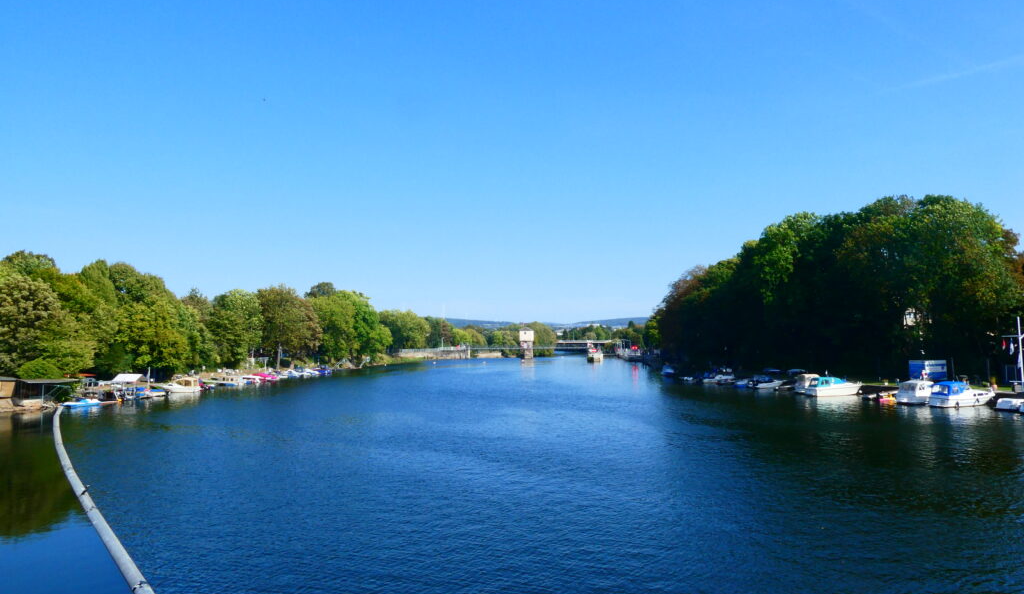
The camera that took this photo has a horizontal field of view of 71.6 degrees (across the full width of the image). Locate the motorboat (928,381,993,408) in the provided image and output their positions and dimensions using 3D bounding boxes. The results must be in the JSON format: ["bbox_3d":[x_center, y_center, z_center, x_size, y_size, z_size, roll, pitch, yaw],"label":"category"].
[{"bbox_3d":[47.710,10.176,74.754,7.000,2.750,2.500,1,-3,-16],"label":"motorboat"}]

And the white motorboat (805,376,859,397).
[{"bbox_3d":[39.488,10.987,87.105,6.600,2.400,2.400,1,-3,-14],"label":"white motorboat"}]

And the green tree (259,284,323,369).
[{"bbox_3d":[-40.293,5.346,127.894,11.500,14.854,11.500,1,-3,-17],"label":"green tree"}]

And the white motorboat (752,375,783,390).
[{"bbox_3d":[36.017,11.901,99.547,5.000,1.850,2.100,1,-3,-14],"label":"white motorboat"}]

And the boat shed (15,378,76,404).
[{"bbox_3d":[-46.450,9.388,70.611,3.200,2.400,5.000,-2,-4,37],"label":"boat shed"}]

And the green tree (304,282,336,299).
[{"bbox_3d":[-42.930,5.159,159.946,9.500,17.318,9.500,1,-3,-15],"label":"green tree"}]

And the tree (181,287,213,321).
[{"bbox_3d":[-57.951,5.265,129.901,8.500,14.023,8.500,1,-3,-24],"label":"tree"}]

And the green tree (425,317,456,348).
[{"bbox_3d":[-23.162,11.867,229.694,9.800,10.483,9.800,0,-3,-6],"label":"green tree"}]

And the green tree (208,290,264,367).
[{"bbox_3d":[-44.785,5.342,114.877,9.800,13.127,9.800,1,-3,-21],"label":"green tree"}]

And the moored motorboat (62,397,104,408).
[{"bbox_3d":[-44.643,10.965,74.035,1.750,0.950,4.500,-1,-3,22],"label":"moored motorboat"}]

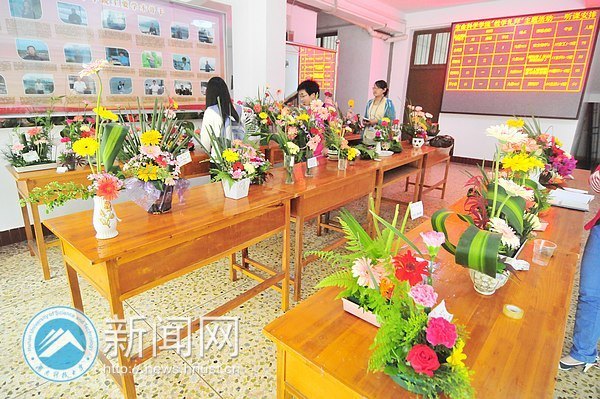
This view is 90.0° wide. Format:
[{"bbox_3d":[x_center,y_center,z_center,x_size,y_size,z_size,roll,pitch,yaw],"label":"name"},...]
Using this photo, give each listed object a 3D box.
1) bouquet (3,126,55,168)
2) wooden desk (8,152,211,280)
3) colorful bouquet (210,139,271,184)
[{"bbox_3d":[-2.045,-0.394,2.270,0.220,0.280,0.290,15,22,37],"label":"bouquet"},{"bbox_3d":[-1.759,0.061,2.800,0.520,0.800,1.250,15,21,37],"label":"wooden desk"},{"bbox_3d":[-0.345,-0.217,1.710,0.340,0.245,0.270,-2,18,-11],"label":"colorful bouquet"}]

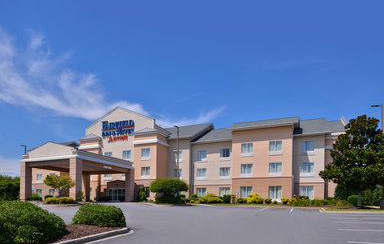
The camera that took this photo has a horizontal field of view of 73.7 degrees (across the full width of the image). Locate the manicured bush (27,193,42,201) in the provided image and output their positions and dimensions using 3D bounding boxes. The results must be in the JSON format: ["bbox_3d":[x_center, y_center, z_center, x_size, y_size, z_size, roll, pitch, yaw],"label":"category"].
[{"bbox_3d":[-23.379,11.133,38.000,2.330,1.100,1.500,-3,-9,19],"label":"manicured bush"}]

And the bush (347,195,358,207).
[{"bbox_3d":[17.881,8.717,28.300,1.350,1.250,1.300,-3,-9,19],"label":"bush"}]

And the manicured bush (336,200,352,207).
[{"bbox_3d":[16.382,8.755,27.500,1.680,0.690,1.100,-3,-9,19],"label":"manicured bush"}]

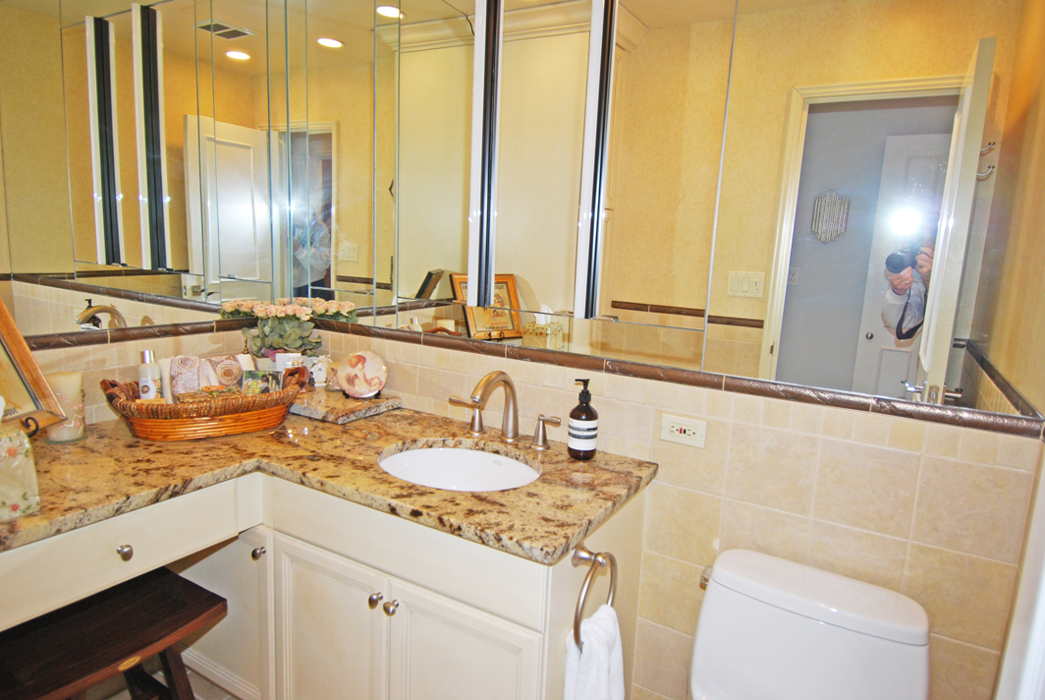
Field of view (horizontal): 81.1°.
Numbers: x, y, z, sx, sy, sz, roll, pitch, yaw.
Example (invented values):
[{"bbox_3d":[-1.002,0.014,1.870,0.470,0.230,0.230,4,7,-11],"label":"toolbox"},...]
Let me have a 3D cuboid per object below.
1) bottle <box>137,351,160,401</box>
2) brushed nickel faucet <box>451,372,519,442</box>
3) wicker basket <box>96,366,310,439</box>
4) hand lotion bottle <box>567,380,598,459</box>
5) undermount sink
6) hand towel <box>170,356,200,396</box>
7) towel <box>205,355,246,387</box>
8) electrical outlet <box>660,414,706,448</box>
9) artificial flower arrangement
[{"bbox_3d":[-1.022,0.095,1.676,0.054,0.185,0.052,1,9,-13],"label":"bottle"},{"bbox_3d":[-0.157,0.150,1.741,0.250,0.210,0.230,8,10,30],"label":"brushed nickel faucet"},{"bbox_3d":[-0.895,0.140,1.762,0.530,0.158,0.290,-2,10,-29],"label":"wicker basket"},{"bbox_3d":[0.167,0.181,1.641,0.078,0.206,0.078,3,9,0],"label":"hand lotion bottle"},{"bbox_3d":[-0.165,0.380,1.565,0.465,0.160,0.390,8,10,30],"label":"undermount sink"},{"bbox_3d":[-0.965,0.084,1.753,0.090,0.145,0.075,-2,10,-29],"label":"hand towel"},{"bbox_3d":[-0.880,0.069,1.810,0.115,0.125,0.075,-2,10,-29],"label":"towel"},{"bbox_3d":[0.410,0.208,1.557,0.114,0.070,0.010,8,10,30],"label":"electrical outlet"},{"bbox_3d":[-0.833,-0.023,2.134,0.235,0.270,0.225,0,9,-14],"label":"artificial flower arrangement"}]

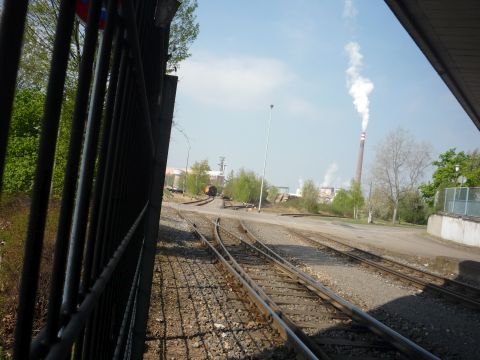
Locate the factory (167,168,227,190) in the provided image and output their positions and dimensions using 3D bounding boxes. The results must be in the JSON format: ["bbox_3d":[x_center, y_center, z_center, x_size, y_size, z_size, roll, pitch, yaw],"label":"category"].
[{"bbox_3d":[-25.152,0.270,240.000,34.000,13.000,24.000,7,-2,-6],"label":"factory"}]

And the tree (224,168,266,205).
[{"bbox_3d":[0.943,1.467,93.000,8.000,7.400,7.000,7,-2,1],"label":"tree"}]

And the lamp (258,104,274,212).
[{"bbox_3d":[3.106,-2.449,53.000,0.400,12.600,0.400,6,-2,3],"label":"lamp"}]

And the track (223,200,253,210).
[{"bbox_3d":[-0.394,4.055,70.000,2.600,0.250,36.000,6,-2,5],"label":"track"}]

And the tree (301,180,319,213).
[{"bbox_3d":[11.521,2.759,72.000,2.900,5.300,2.900,6,-2,9],"label":"tree"}]

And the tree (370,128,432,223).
[{"bbox_3d":[24.598,-0.613,68.000,8.600,14.600,8.600,6,-2,20],"label":"tree"}]

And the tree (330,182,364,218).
[{"bbox_3d":[17.362,3.120,71.000,5.000,5.900,4.600,6,-2,14],"label":"tree"}]

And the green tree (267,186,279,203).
[{"bbox_3d":[8.790,3.922,120.000,3.200,4.400,3.200,6,-2,4],"label":"green tree"}]

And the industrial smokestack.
[{"bbox_3d":[161.596,-12.847,600.000,9.000,106.000,9.000,6,-2,15],"label":"industrial smokestack"}]

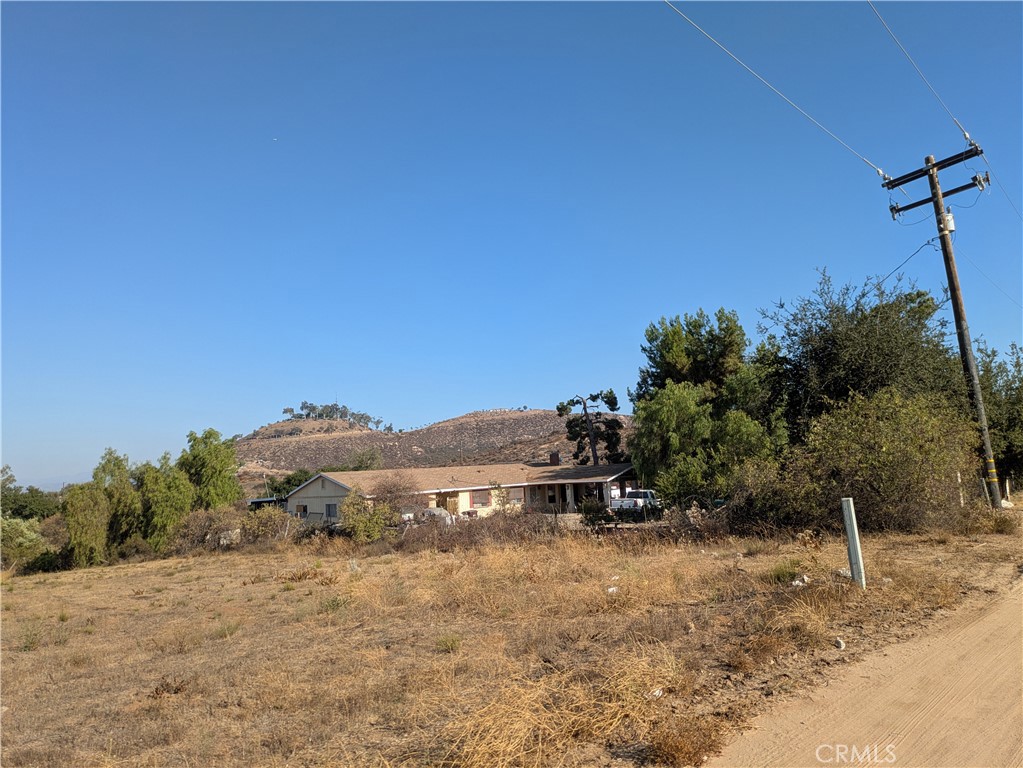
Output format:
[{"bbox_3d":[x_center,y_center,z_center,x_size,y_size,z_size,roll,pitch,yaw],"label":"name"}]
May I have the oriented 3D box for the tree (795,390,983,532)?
[{"bbox_3d":[9.065,1.714,17.887,4.056,3.222,4.000,-5,-8,26],"label":"tree"}]

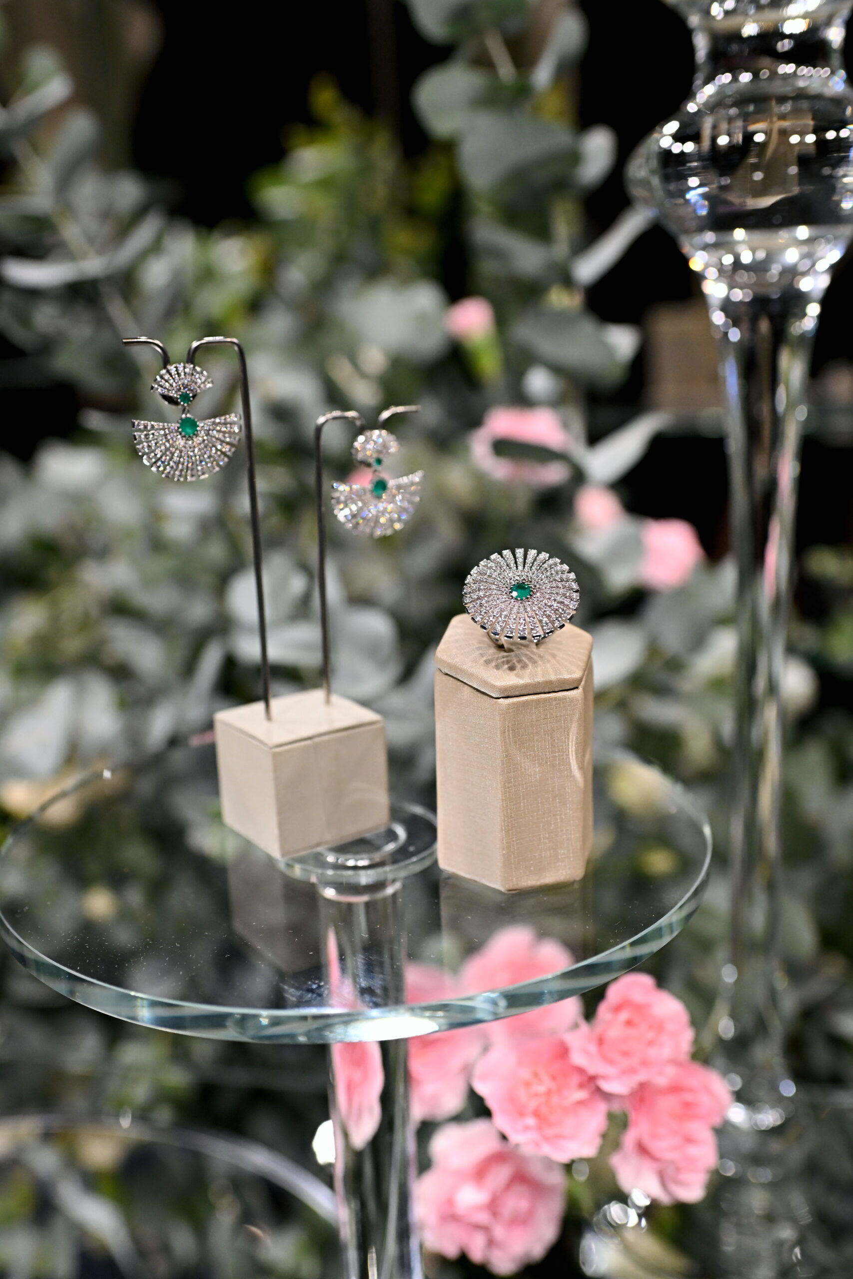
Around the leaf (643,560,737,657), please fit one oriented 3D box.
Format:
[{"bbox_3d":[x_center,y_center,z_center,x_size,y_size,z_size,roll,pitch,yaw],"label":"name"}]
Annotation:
[{"bbox_3d":[0.152,-0.018,0.719,0.052,0.052,0.024,-2,14,0],"label":"leaf"}]

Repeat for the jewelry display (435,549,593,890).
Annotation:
[{"bbox_3d":[0.032,0.024,0.429,0.057,0.111,0.049,-6,15,-14],"label":"jewelry display"}]

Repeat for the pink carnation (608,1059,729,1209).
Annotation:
[{"bbox_3d":[0.111,0.224,0.566,0.053,0.056,0.052,-2,14,0],"label":"pink carnation"}]

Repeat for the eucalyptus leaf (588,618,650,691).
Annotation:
[{"bbox_3d":[0.102,0.009,0.679,0.038,0.037,0.018,-2,14,0],"label":"eucalyptus leaf"}]

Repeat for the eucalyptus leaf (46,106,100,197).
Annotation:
[{"bbox_3d":[-0.224,-0.308,0.787,0.028,0.053,0.020,25,6,0],"label":"eucalyptus leaf"}]

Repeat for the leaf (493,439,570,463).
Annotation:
[{"bbox_3d":[0.058,-0.104,0.689,0.042,0.014,0.034,-2,14,0],"label":"leaf"}]

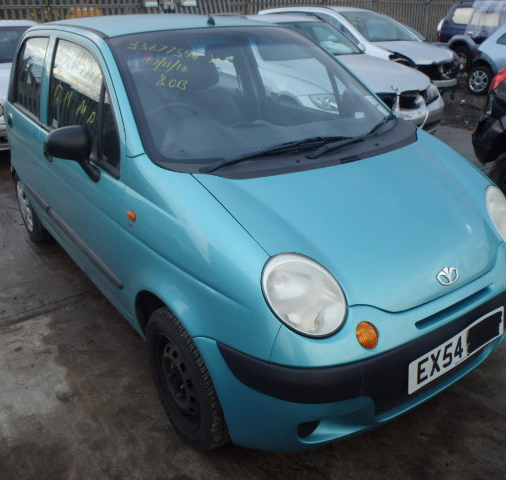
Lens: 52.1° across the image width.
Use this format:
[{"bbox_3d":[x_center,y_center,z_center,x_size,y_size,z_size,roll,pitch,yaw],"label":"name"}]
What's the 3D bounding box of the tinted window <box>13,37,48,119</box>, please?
[{"bbox_3d":[-1.251,-0.930,2.917,0.050,0.420,0.660,3,16,-38],"label":"tinted window"}]

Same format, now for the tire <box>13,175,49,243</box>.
[{"bbox_3d":[-1.551,-0.252,3.690,0.150,0.530,0.530,-17,28,-31],"label":"tire"}]

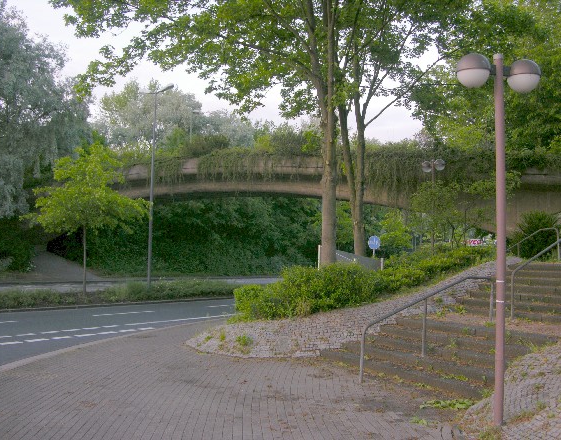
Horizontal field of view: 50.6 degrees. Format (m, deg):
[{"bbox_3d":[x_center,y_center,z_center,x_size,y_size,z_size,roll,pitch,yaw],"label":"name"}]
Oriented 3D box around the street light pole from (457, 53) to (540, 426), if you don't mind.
[{"bbox_3d":[2.400,0.180,6.528,0.920,4.060,0.370,2,-4,-14],"label":"street light pole"}]

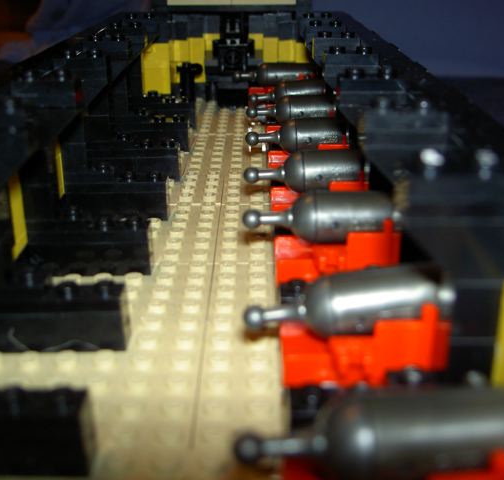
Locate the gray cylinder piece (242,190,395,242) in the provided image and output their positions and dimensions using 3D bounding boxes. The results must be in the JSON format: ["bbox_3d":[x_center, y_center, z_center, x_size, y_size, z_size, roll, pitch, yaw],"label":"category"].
[{"bbox_3d":[0.016,-0.005,0.161,0.036,0.012,0.012,-1,23,0],"label":"gray cylinder piece"}]

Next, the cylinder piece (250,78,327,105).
[{"bbox_3d":[0.017,-0.063,0.310,0.036,0.012,0.012,-7,23,3],"label":"cylinder piece"}]

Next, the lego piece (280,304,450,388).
[{"bbox_3d":[0.020,0.016,0.126,0.029,0.014,0.016,0,23,0],"label":"lego piece"}]

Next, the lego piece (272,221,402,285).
[{"bbox_3d":[0.020,0.000,0.163,0.029,0.014,0.016,0,23,0],"label":"lego piece"}]

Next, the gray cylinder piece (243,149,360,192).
[{"bbox_3d":[0.016,-0.019,0.199,0.036,0.012,0.012,-3,23,1],"label":"gray cylinder piece"}]

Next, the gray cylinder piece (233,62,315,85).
[{"bbox_3d":[0.010,-0.079,0.347,0.037,0.012,0.012,-1,23,1],"label":"gray cylinder piece"}]

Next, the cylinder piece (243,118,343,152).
[{"bbox_3d":[0.016,-0.034,0.236,0.036,0.012,0.012,-3,23,1],"label":"cylinder piece"}]

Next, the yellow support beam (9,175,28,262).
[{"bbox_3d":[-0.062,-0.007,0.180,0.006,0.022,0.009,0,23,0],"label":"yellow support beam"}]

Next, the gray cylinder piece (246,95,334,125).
[{"bbox_3d":[0.016,-0.049,0.273,0.036,0.012,0.012,-3,23,1],"label":"gray cylinder piece"}]

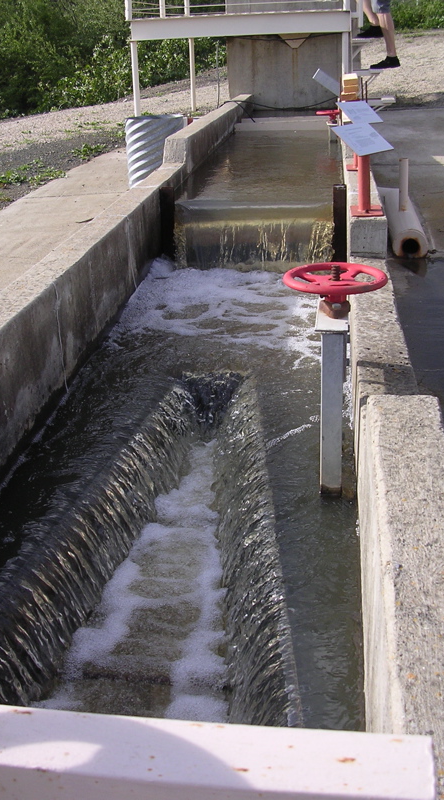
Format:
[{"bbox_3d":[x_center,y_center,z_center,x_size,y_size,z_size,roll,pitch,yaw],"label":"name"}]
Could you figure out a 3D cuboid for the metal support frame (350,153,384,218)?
[{"bbox_3d":[0.597,-0.905,3.598,0.126,0.259,0.190,0,23,7],"label":"metal support frame"}]

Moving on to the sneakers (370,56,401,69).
[{"bbox_3d":[1.566,-3.229,8.400,0.290,0.115,0.105,0,23,7],"label":"sneakers"}]

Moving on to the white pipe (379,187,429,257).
[{"bbox_3d":[0.894,-0.873,4.341,0.155,0.155,0.968,0,23,7],"label":"white pipe"}]

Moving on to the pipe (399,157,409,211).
[{"bbox_3d":[0.875,-1.029,4.202,0.044,0.242,0.044,0,23,7],"label":"pipe"}]

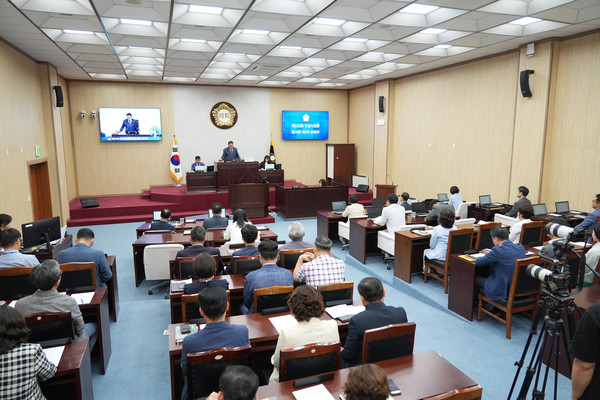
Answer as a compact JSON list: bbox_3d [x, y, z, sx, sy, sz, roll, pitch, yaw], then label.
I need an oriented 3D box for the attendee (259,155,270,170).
[{"bbox_3d":[-1.247,-1.126,15.489,0.480,1.230,0.700,-3,10,-19],"label":"attendee"}]

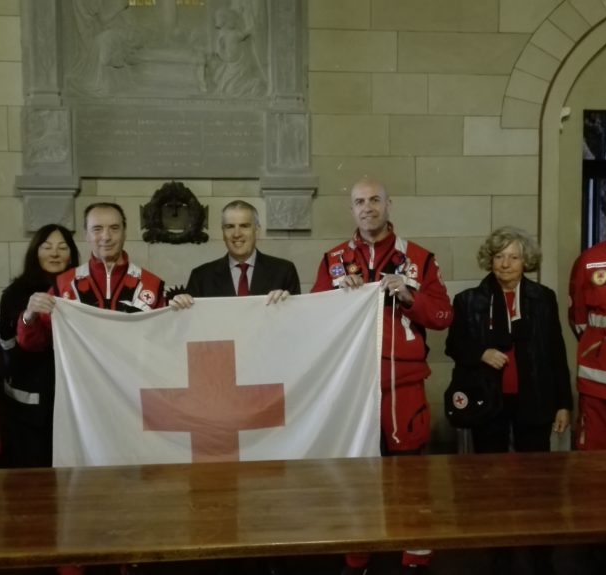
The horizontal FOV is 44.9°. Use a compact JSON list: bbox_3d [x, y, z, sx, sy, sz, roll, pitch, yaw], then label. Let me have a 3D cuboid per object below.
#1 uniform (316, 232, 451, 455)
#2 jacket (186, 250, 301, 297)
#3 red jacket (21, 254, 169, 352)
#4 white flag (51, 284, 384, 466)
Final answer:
[{"bbox_3d":[0.345,0.237,3.220,0.610,0.970,0.400,0,3,7],"label":"uniform"},{"bbox_3d":[-0.256,0.212,3.148,0.560,0.740,0.380,0,3,-2],"label":"jacket"},{"bbox_3d":[-0.883,0.203,3.087,0.630,0.700,0.420,-1,3,-10],"label":"red jacket"},{"bbox_3d":[-0.353,0.477,3.024,1.370,0.980,0.180,0,3,-5],"label":"white flag"}]

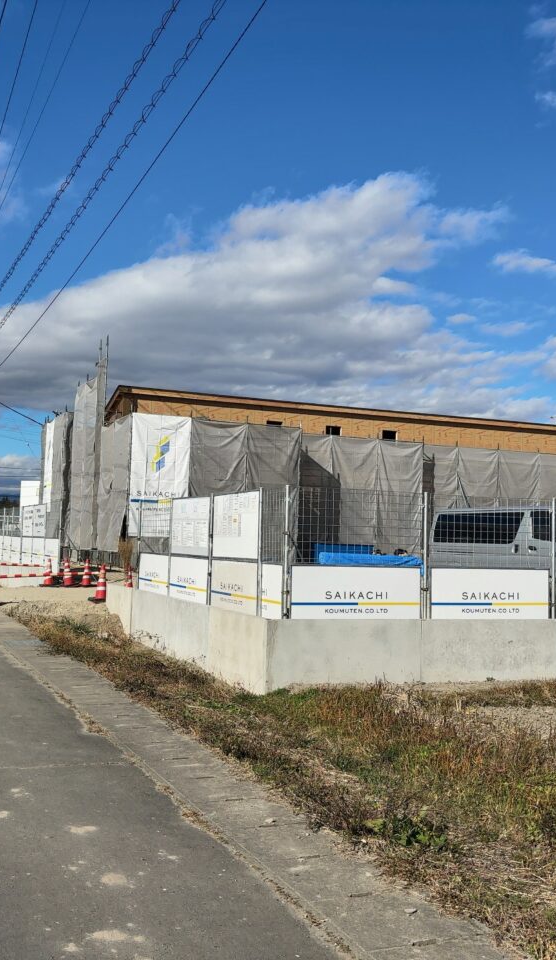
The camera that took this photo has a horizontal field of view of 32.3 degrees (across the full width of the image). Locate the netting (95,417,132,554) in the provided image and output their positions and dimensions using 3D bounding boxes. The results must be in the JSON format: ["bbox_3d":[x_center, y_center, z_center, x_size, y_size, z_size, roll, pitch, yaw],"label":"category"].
[{"bbox_3d":[-5.134,0.182,30.004,0.250,4.075,4.198,3,-4,-23],"label":"netting"}]

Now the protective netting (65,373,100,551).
[{"bbox_3d":[-6.677,-0.504,33.128,0.250,5.749,3.794,3,-4,-23],"label":"protective netting"}]

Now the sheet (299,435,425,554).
[{"bbox_3d":[2.763,0.597,33.117,5.059,4.075,0.250,3,-4,-21],"label":"sheet"}]

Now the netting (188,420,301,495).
[{"bbox_3d":[-1.040,0.275,29.692,3.620,4.075,0.200,3,-4,-21],"label":"netting"}]

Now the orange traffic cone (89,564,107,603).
[{"bbox_3d":[-3.313,1.934,18.121,0.400,0.700,0.400,3,-4,-24],"label":"orange traffic cone"}]

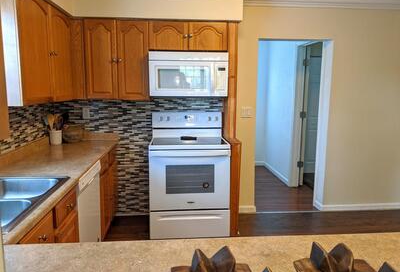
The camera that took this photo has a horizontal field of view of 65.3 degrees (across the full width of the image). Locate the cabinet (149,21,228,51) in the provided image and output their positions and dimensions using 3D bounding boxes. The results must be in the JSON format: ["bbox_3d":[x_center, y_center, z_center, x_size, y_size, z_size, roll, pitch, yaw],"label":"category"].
[{"bbox_3d":[-0.119,-0.998,3.204,0.761,0.275,0.327,0,8,-4],"label":"cabinet"}]

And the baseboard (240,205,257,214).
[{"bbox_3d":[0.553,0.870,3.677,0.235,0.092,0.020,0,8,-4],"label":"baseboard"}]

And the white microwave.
[{"bbox_3d":[-0.118,-0.622,3.221,0.761,0.419,0.400,0,8,-4],"label":"white microwave"}]

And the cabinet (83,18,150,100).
[{"bbox_3d":[-0.810,-0.753,3.186,0.614,0.759,0.327,0,8,-4],"label":"cabinet"}]

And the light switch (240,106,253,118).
[{"bbox_3d":[0.528,-0.265,3.516,0.126,0.119,0.015,0,8,-4],"label":"light switch"}]

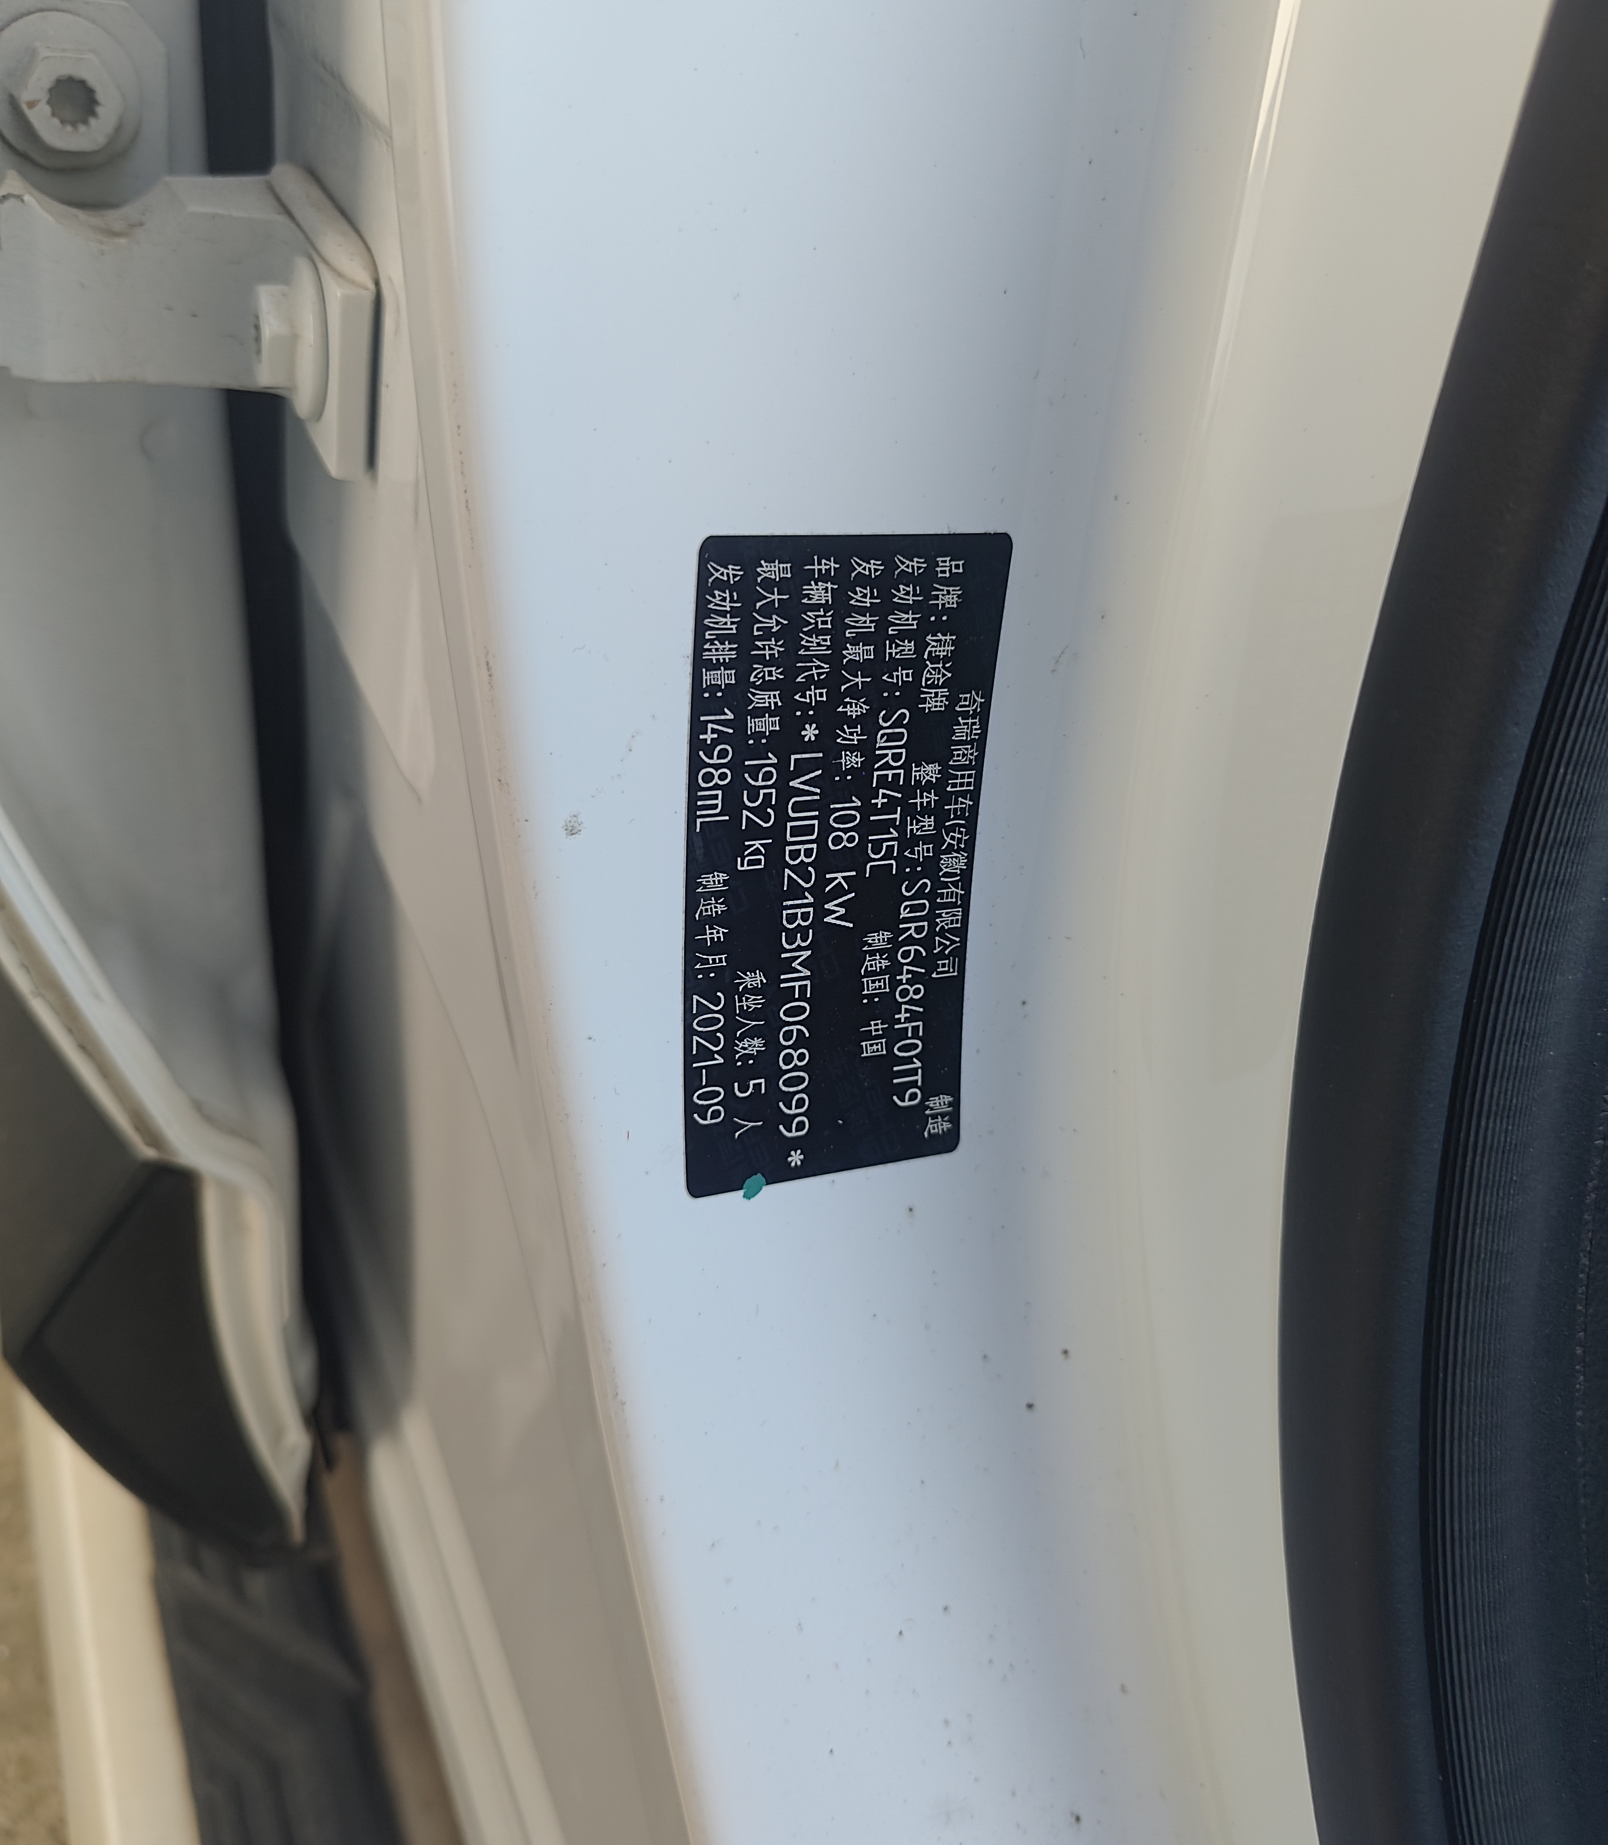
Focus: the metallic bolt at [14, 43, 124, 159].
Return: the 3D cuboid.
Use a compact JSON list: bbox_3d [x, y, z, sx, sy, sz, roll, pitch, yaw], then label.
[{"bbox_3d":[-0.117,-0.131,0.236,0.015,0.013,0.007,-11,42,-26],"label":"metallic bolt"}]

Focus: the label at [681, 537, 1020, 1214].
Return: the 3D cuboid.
[{"bbox_3d":[0.005,-0.007,0.217,0.047,0.099,0.004,-7,23,-22],"label":"label"}]

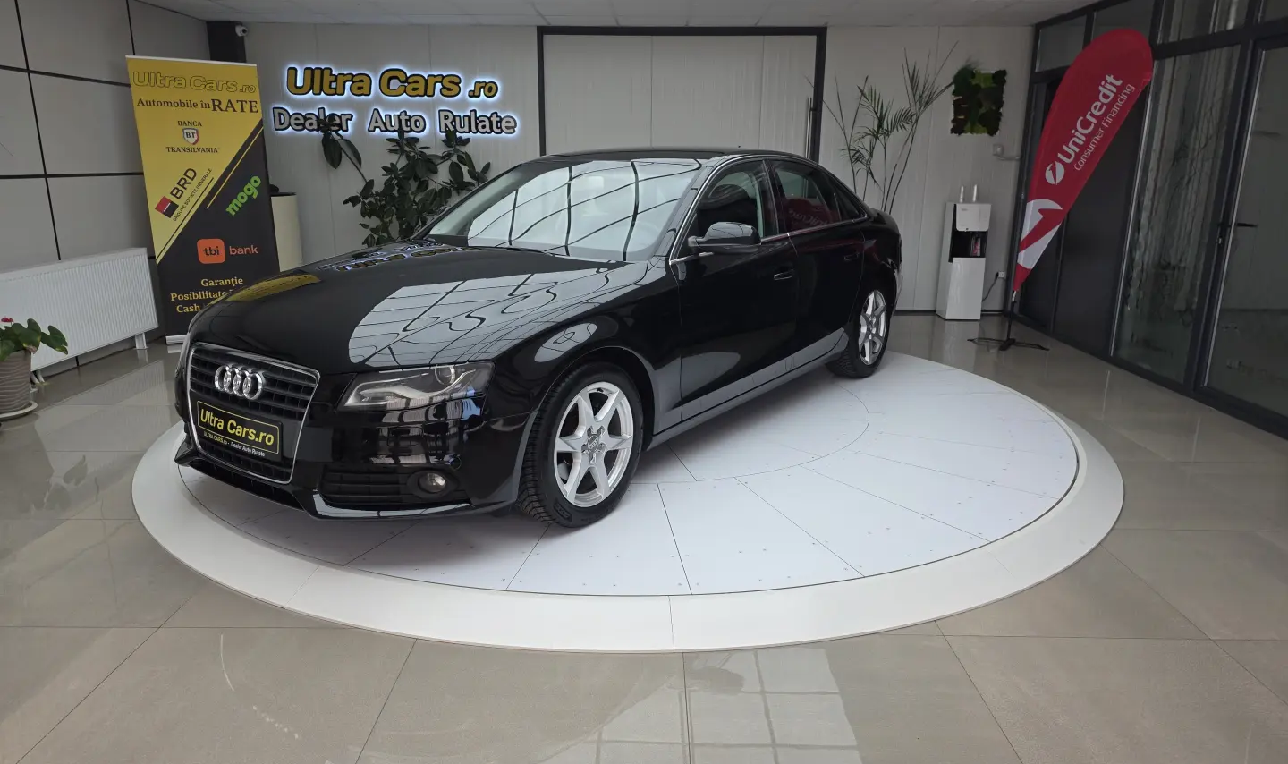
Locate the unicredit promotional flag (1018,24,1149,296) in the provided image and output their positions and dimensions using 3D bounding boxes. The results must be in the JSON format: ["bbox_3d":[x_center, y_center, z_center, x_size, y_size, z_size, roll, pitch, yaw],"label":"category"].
[{"bbox_3d":[3.023,-1.461,5.937,0.080,1.800,0.850,-7,17,-27],"label":"unicredit promotional flag"}]

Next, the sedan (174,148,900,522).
[{"bbox_3d":[-0.035,-0.583,4.732,1.840,1.425,4.700,11,18,34],"label":"sedan"}]

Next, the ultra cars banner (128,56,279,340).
[{"bbox_3d":[-3.297,-1.352,6.521,0.870,2.060,0.120,-11,19,-37],"label":"ultra cars banner"}]

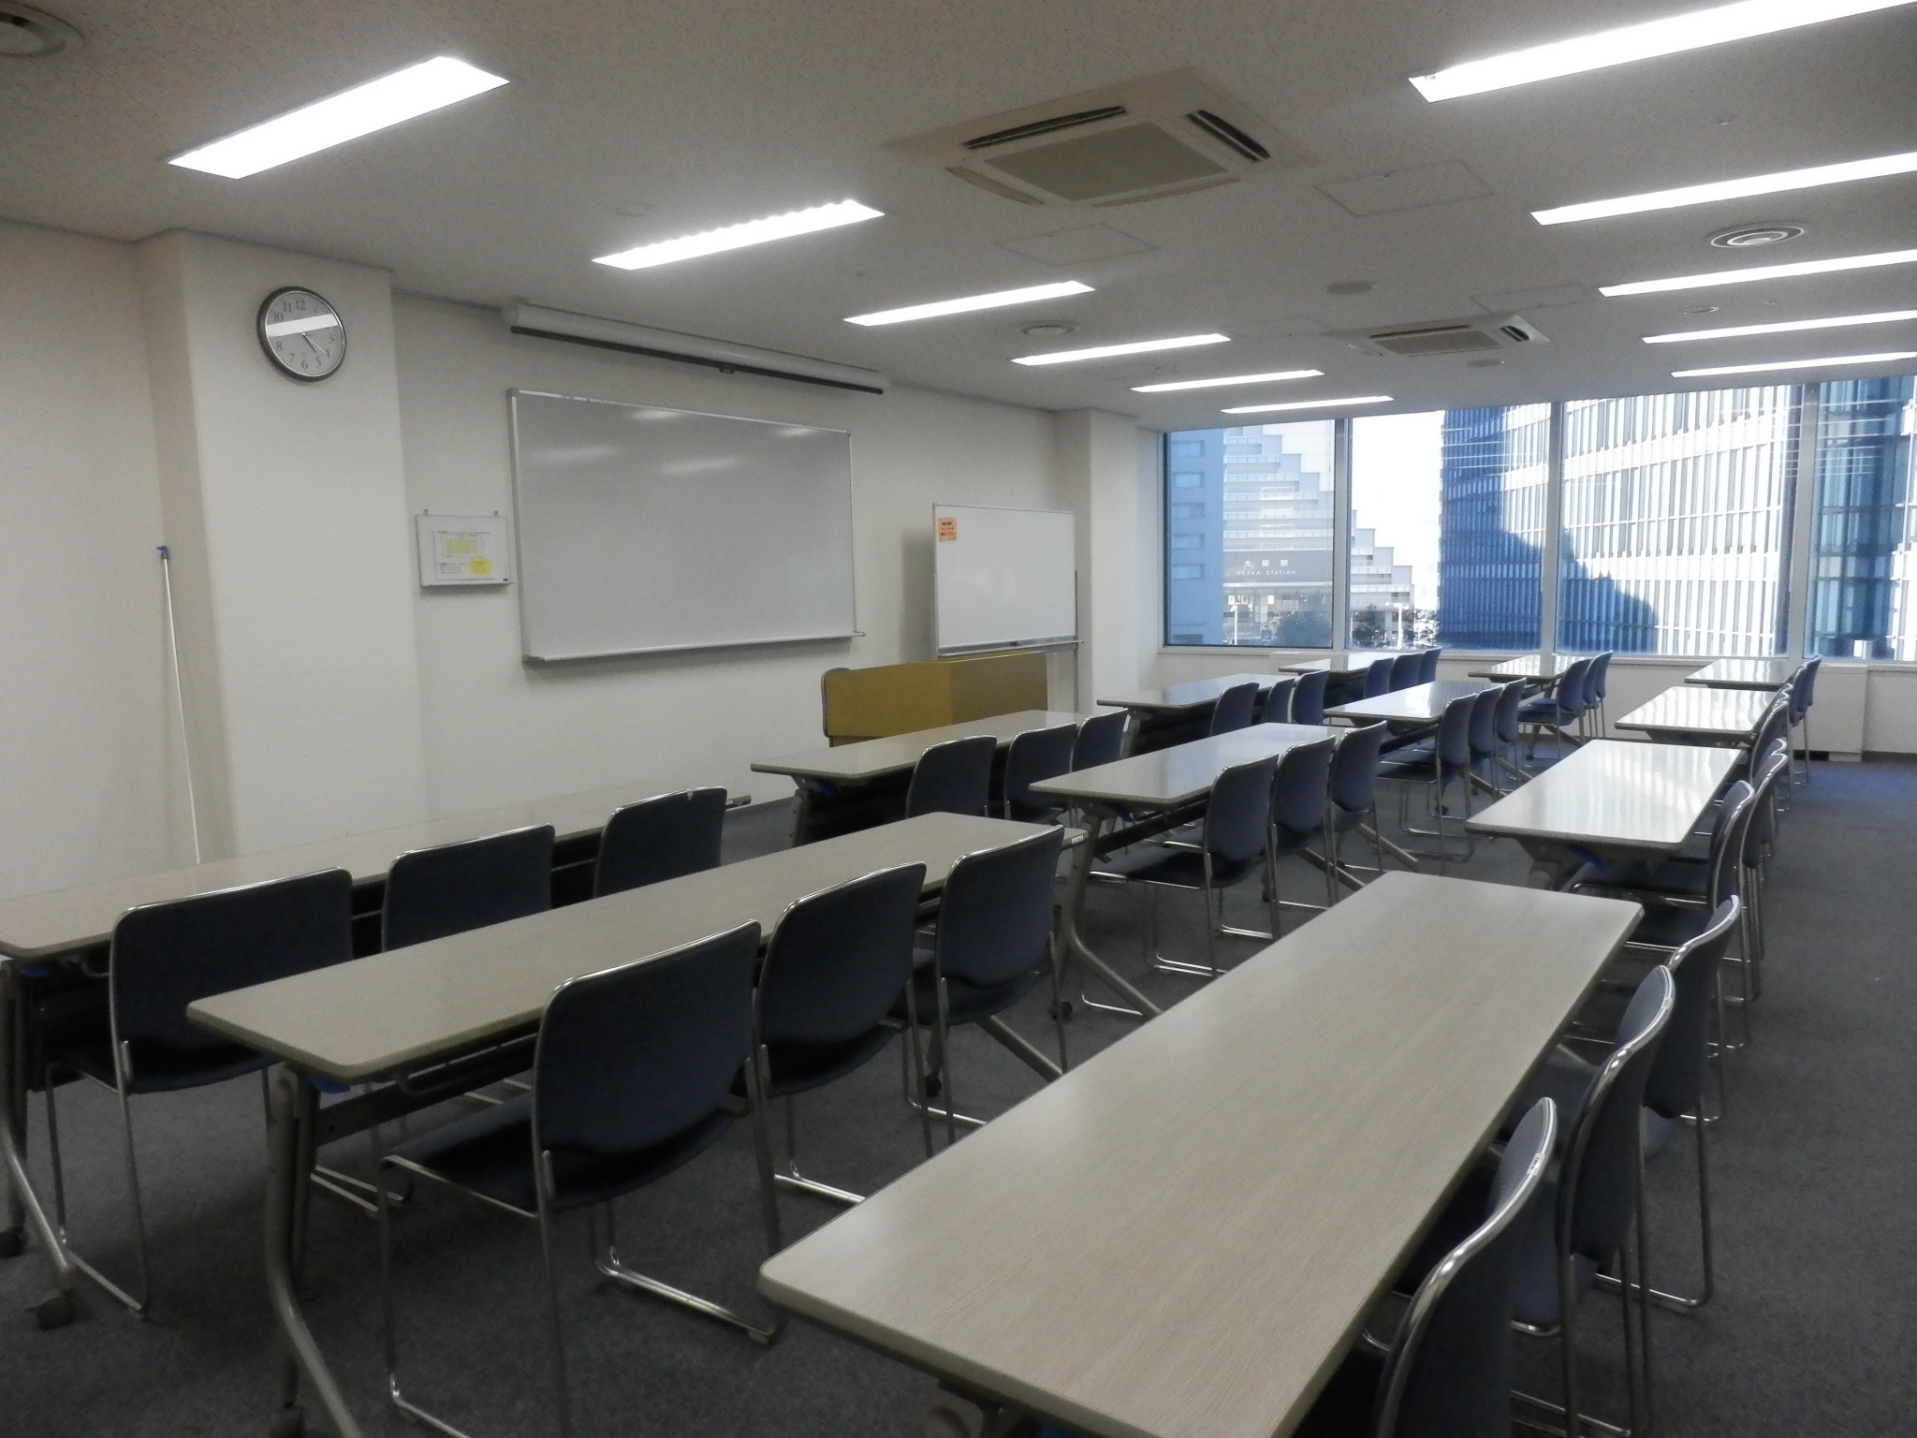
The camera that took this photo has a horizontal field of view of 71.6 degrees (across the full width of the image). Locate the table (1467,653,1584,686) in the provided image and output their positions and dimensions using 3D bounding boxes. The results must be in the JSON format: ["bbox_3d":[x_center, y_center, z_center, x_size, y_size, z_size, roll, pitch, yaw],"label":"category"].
[{"bbox_3d":[3.568,0.025,8.154,0.460,0.710,1.800,3,7,33],"label":"table"}]

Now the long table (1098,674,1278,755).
[{"bbox_3d":[1.350,0.189,6.964,0.450,0.700,1.800,3,7,34],"label":"long table"}]

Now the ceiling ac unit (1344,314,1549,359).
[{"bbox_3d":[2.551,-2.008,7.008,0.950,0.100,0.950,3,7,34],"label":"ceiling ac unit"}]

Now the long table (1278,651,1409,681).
[{"bbox_3d":[2.667,-0.039,8.841,0.460,0.700,1.800,3,7,34],"label":"long table"}]

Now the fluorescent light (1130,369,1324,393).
[{"bbox_3d":[1.700,-2.182,8.502,1.241,0.080,0.195,3,7,34],"label":"fluorescent light"}]

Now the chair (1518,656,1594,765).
[{"bbox_3d":[3.417,0.028,7.804,0.520,0.765,0.480,3,7,37],"label":"chair"}]

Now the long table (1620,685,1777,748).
[{"bbox_3d":[3.180,0.297,5.683,0.460,0.710,1.800,3,7,34],"label":"long table"}]

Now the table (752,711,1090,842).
[{"bbox_3d":[0.009,0.420,5.001,0.450,0.700,1.800,3,7,34],"label":"table"}]

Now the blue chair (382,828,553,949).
[{"bbox_3d":[-1.263,0.621,3.125,0.510,0.760,0.500,3,7,34],"label":"blue chair"}]

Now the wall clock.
[{"bbox_3d":[-2.410,-1.410,4.872,0.045,0.330,0.330,3,7,34],"label":"wall clock"}]

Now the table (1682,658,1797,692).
[{"bbox_3d":[4.464,0.070,7.523,0.450,0.700,1.800,3,7,35],"label":"table"}]

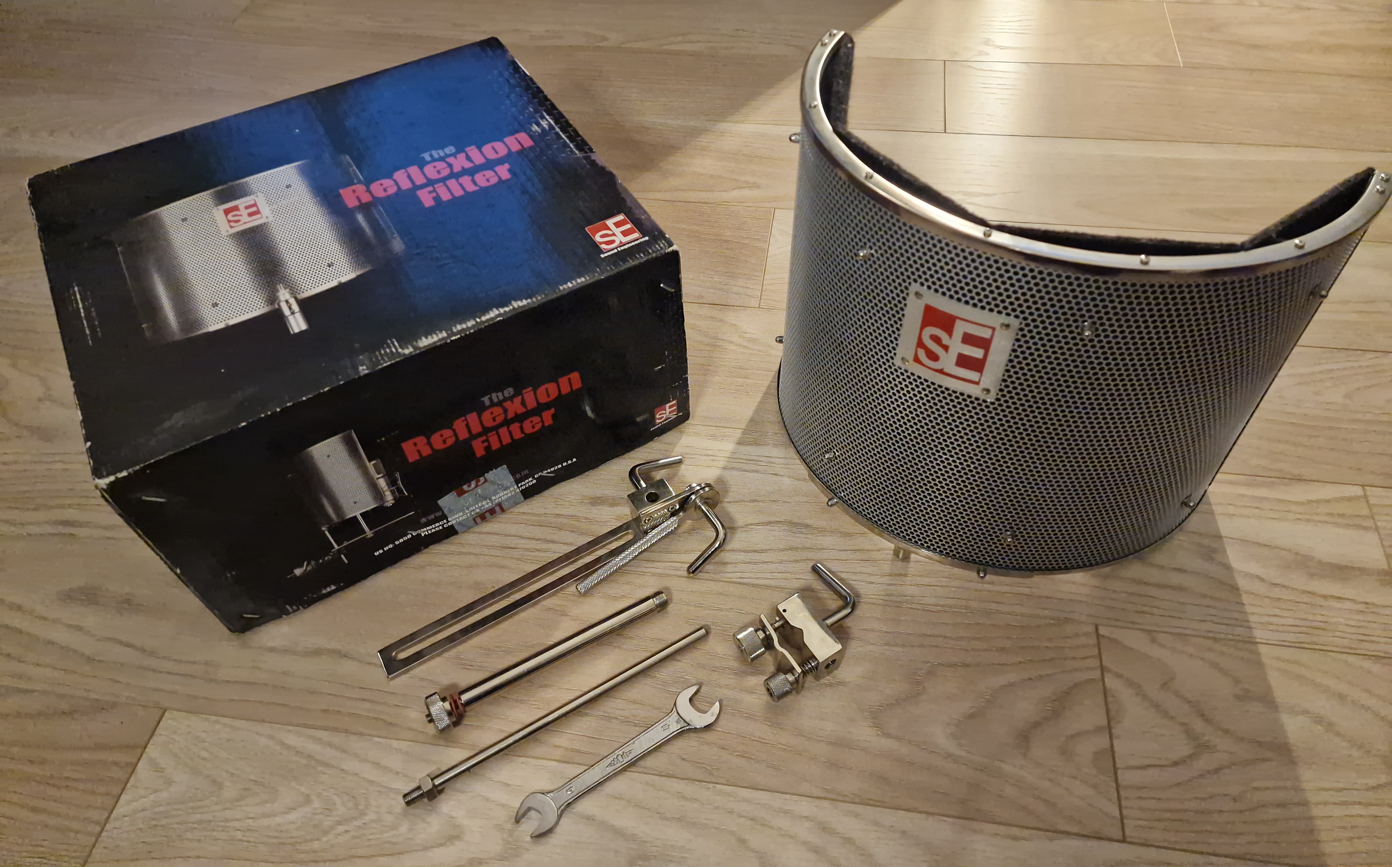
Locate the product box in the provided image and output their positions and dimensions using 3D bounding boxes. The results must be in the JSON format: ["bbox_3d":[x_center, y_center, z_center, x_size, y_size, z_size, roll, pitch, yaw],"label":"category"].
[{"bbox_3d":[-0.283,-0.113,0.825,0.425,0.213,0.366,-25,56,-17],"label":"product box"}]

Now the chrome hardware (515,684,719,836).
[{"bbox_3d":[-0.055,0.238,0.675,0.167,0.007,0.033,-29,57,-19],"label":"chrome hardware"}]

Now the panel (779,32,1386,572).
[{"bbox_3d":[0.220,-0.073,0.713,0.399,0.305,0.204,26,53,23],"label":"panel"}]

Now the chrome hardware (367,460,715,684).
[{"bbox_3d":[-0.113,0.112,0.755,0.304,0.038,0.120,-26,56,-18],"label":"chrome hardware"}]

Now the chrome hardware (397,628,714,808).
[{"bbox_3d":[-0.100,0.206,0.694,0.251,0.018,0.018,-26,56,-18],"label":"chrome hardware"}]

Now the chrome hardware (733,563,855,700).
[{"bbox_3d":[0.082,0.152,0.724,0.104,0.030,0.080,-26,56,-18],"label":"chrome hardware"}]

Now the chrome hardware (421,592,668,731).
[{"bbox_3d":[-0.112,0.172,0.715,0.203,0.027,0.027,-25,55,-17],"label":"chrome hardware"}]

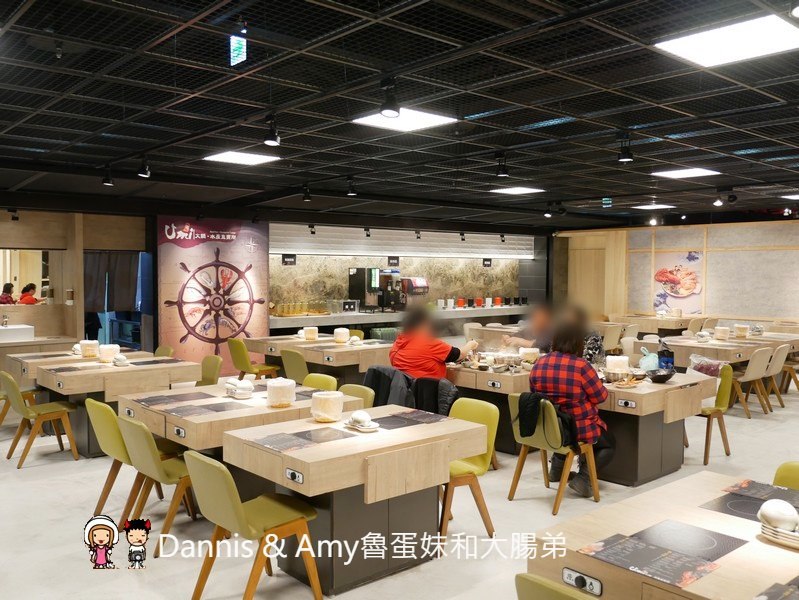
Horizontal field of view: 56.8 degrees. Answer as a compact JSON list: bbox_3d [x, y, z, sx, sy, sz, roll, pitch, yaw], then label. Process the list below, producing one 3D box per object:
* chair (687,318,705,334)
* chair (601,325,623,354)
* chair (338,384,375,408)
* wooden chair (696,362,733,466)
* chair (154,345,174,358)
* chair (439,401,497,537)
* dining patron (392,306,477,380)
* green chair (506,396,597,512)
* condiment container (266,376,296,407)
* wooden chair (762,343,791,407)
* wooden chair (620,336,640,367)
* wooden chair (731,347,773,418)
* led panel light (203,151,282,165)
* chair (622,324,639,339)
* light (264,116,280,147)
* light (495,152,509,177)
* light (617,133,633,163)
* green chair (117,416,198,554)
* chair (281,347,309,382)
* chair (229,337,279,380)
[{"bbox_3d":[5.287,0.738,13.636,0.460,0.780,0.510,-2,3,-41],"label":"chair"},{"bbox_3d":[3.129,0.780,11.559,0.450,0.790,0.540,-2,3,-42],"label":"chair"},{"bbox_3d":[-0.501,1.026,5.235,0.540,0.790,0.450,-2,3,-42],"label":"chair"},{"bbox_3d":[2.628,0.985,6.541,0.540,0.790,0.450,-2,3,-42],"label":"wooden chair"},{"bbox_3d":[-2.872,0.925,8.340,0.530,0.770,0.460,-2,3,-42],"label":"chair"},{"bbox_3d":[0.270,1.061,4.534,0.510,0.780,0.460,-2,3,-41],"label":"chair"},{"bbox_3d":[0.394,0.732,6.423,0.780,1.300,0.580,-2,3,-42],"label":"dining patron"},{"bbox_3d":[1.085,1.046,5.240,0.530,0.770,0.450,-2,3,-42],"label":"green chair"},{"bbox_3d":[-0.765,0.605,4.801,0.180,0.166,0.180,0,2,0],"label":"condiment container"},{"bbox_3d":[4.371,0.911,8.951,0.460,0.780,0.510,-2,3,-41],"label":"wooden chair"},{"bbox_3d":[3.139,0.871,9.351,0.450,0.790,0.540,-2,3,-42],"label":"wooden chair"},{"bbox_3d":[3.961,0.941,8.630,0.460,0.770,0.530,-2,3,-42],"label":"wooden chair"},{"bbox_3d":[-1.526,-1.365,7.163,0.580,0.040,0.580,-2,3,-42],"label":"led panel light"},{"bbox_3d":[3.553,0.766,11.940,0.450,0.790,0.540,-2,3,-42],"label":"chair"},{"bbox_3d":[-0.899,-1.188,5.213,0.125,0.225,0.125,-2,3,-42],"label":"light"},{"bbox_3d":[0.913,-1.209,6.570,0.120,0.230,0.110,0,2,0],"label":"light"},{"bbox_3d":[1.791,-1.211,5.882,0.120,0.235,0.120,-2,3,-42],"label":"light"},{"bbox_3d":[-1.344,1.063,4.476,0.530,0.770,0.460,-2,3,-42],"label":"green chair"},{"bbox_3d":[-0.972,0.939,8.122,0.530,0.770,0.460,-2,3,-42],"label":"chair"},{"bbox_3d":[-1.756,0.869,8.917,0.540,0.790,0.450,-2,3,-42],"label":"chair"}]

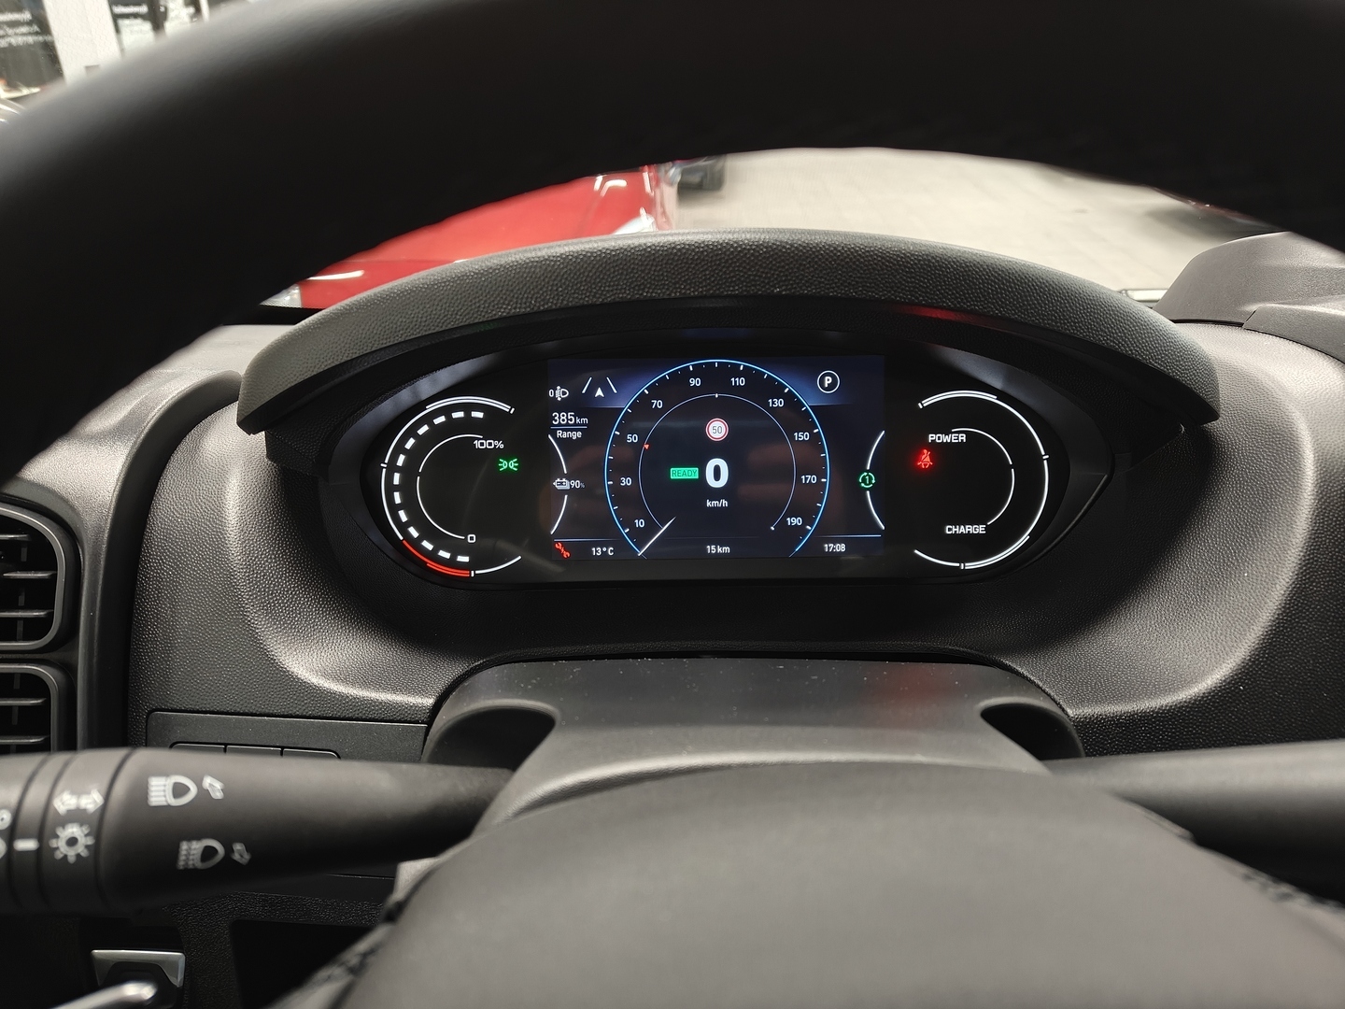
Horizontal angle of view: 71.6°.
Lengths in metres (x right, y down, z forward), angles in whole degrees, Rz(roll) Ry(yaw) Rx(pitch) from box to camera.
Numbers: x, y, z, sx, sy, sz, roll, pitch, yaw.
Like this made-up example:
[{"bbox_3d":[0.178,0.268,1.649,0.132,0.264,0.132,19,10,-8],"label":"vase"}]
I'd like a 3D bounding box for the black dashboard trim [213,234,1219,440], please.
[{"bbox_3d":[0.022,-0.079,0.400,0.415,0.090,0.105,-1,26,0],"label":"black dashboard trim"}]

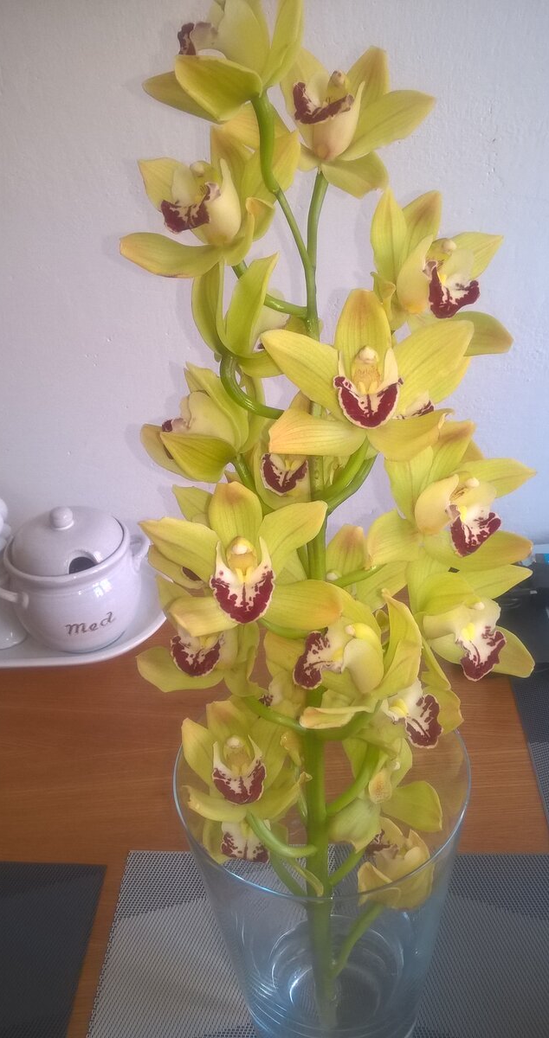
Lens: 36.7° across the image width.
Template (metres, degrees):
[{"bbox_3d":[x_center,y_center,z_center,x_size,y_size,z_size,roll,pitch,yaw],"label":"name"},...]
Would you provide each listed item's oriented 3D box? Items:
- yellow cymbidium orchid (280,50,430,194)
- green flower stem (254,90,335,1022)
[{"bbox_3d":[0.033,-0.157,0.328,0.062,0.056,0.044,27,12,22],"label":"yellow cymbidium orchid"},{"bbox_3d":[0.024,0.100,0.474,0.037,0.605,0.030,-3,27,2],"label":"green flower stem"}]

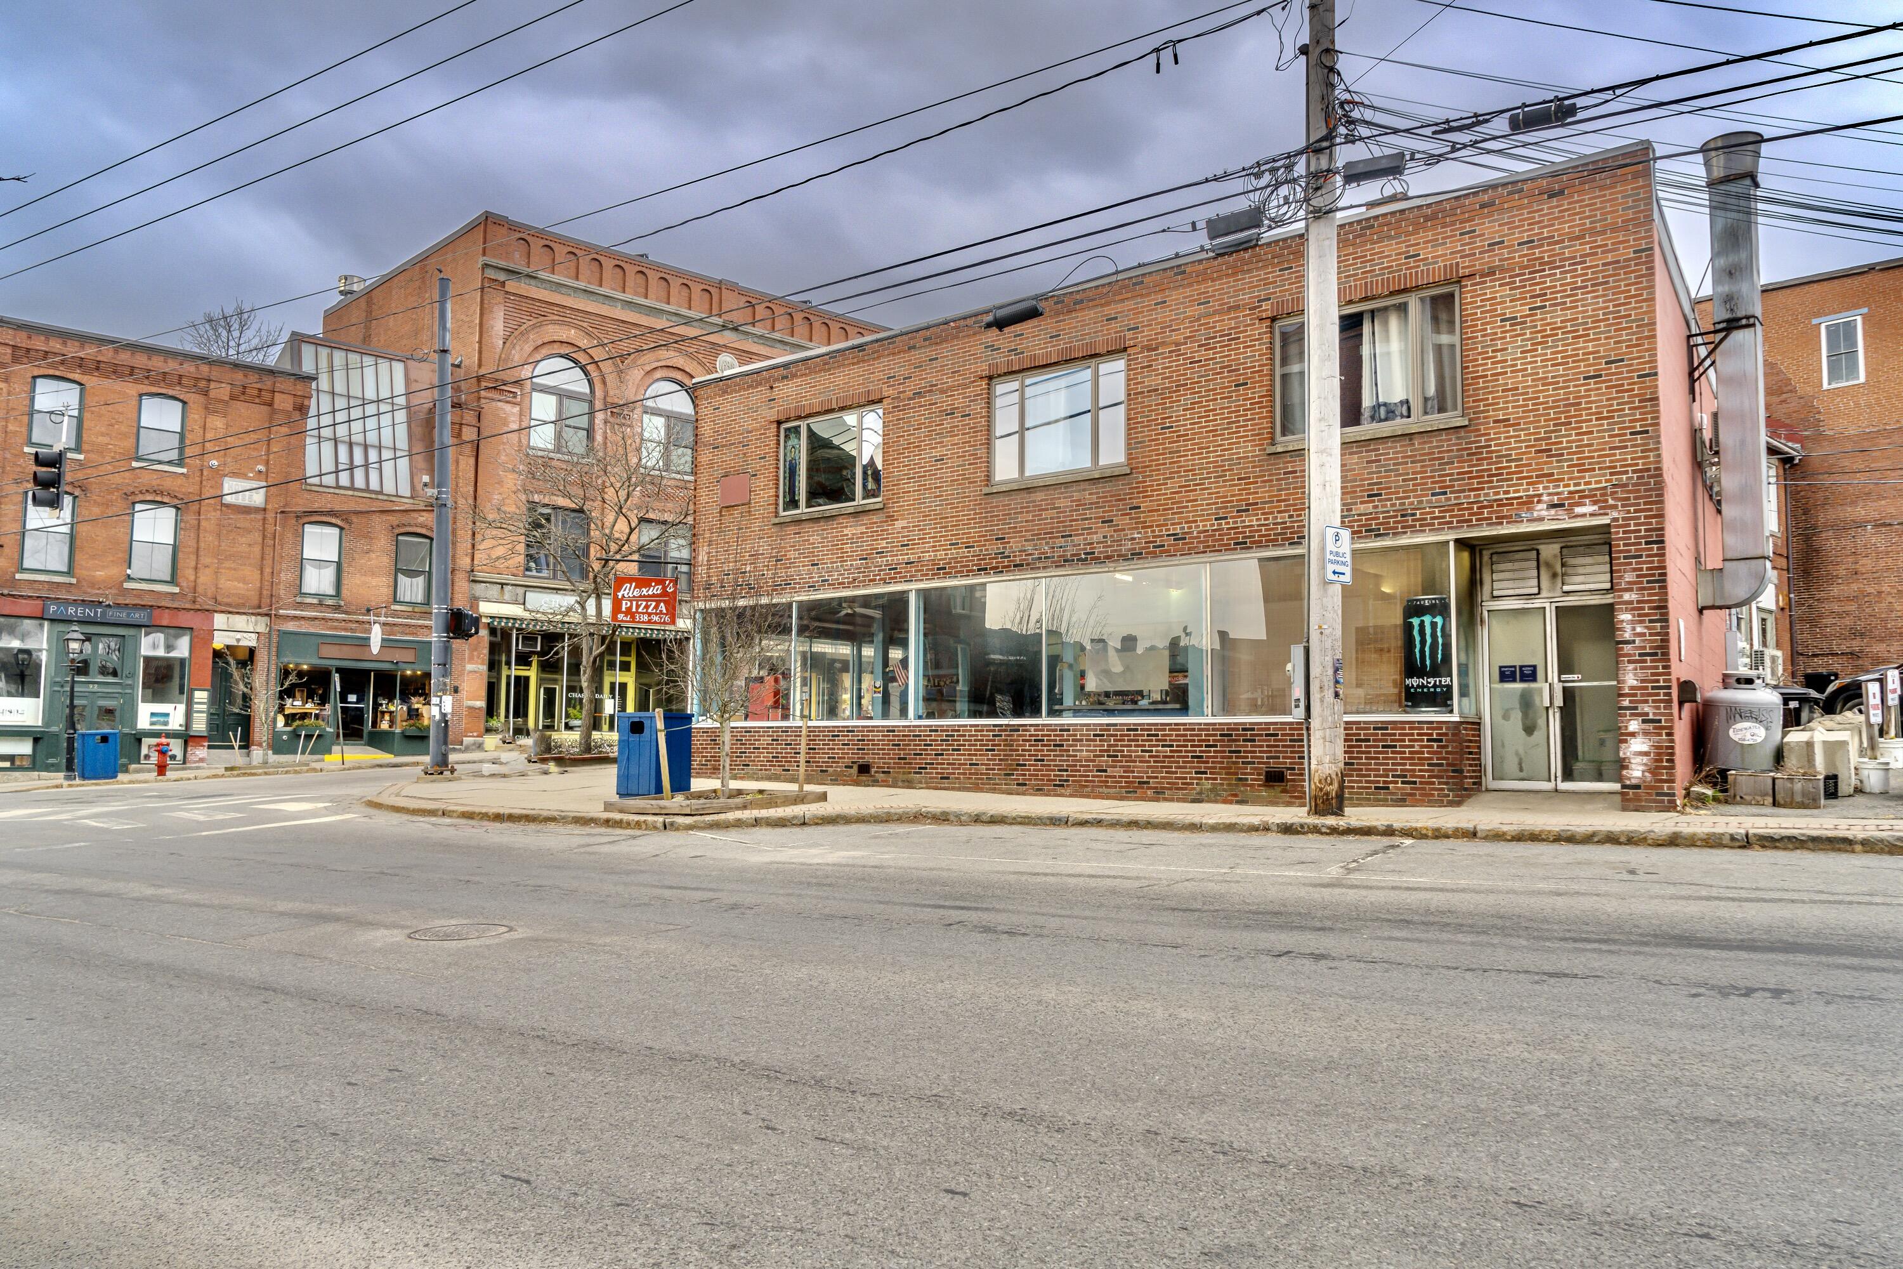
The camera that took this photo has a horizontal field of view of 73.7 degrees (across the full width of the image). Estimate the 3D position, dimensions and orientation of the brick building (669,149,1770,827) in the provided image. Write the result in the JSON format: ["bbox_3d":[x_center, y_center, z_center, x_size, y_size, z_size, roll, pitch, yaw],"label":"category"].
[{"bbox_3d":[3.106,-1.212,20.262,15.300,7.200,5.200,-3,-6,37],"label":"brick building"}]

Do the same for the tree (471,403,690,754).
[{"bbox_3d":[-8.208,-1.283,28.190,4.400,7.885,4.200,1,-5,-16],"label":"tree"}]

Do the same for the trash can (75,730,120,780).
[{"bbox_3d":[-19.201,2.729,28.569,0.680,1.100,0.700,-4,-6,43],"label":"trash can"}]

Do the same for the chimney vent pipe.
[{"bbox_3d":[9.589,-3.211,15.660,0.720,5.936,0.600,-3,-6,37],"label":"chimney vent pipe"}]

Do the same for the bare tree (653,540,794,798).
[{"bbox_3d":[-2.871,0.447,16.015,1.650,3.214,1.600,1,-5,-10],"label":"bare tree"}]

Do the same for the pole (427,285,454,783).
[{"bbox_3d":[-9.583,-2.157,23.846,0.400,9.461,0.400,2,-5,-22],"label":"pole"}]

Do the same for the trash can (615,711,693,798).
[{"bbox_3d":[-3.957,1.607,16.925,0.720,1.116,0.700,-3,-5,31],"label":"trash can"}]

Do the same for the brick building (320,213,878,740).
[{"bbox_3d":[-13.427,-4.052,50.714,17.500,16.967,14.300,5,-6,-44],"label":"brick building"}]

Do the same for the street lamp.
[{"bbox_3d":[-19.838,1.504,28.667,0.460,3.559,0.460,4,-6,-40],"label":"street lamp"}]

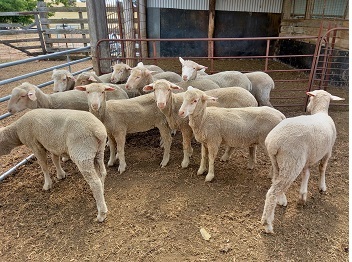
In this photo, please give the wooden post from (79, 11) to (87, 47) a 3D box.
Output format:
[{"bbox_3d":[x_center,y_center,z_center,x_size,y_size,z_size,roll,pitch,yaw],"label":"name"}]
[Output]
[{"bbox_3d":[-3.380,-3.631,9.362,0.150,1.650,0.120,-1,24,0],"label":"wooden post"}]

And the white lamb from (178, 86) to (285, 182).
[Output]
[{"bbox_3d":[0.450,0.009,2.153,0.880,0.860,0.310,-3,24,-4],"label":"white lamb"}]

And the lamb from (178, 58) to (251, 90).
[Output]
[{"bbox_3d":[0.517,-0.522,3.296,0.920,0.900,0.330,-5,24,-7],"label":"lamb"}]

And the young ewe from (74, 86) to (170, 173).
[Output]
[{"bbox_3d":[-0.402,-0.059,2.354,0.800,0.860,0.340,-8,25,-16],"label":"young ewe"}]

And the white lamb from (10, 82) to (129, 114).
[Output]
[{"bbox_3d":[-1.004,-0.142,2.660,1.080,0.790,0.320,-8,25,-14],"label":"white lamb"}]

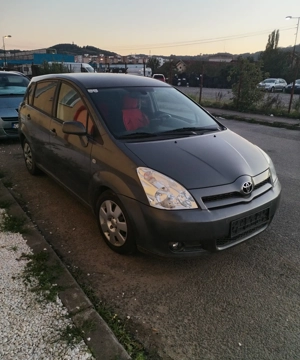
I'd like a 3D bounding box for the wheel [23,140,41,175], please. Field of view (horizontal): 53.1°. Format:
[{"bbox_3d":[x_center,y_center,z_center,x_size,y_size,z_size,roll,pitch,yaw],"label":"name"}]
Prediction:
[{"bbox_3d":[-1.909,-0.405,4.959,0.210,0.632,0.632,-12,24,-35],"label":"wheel"}]

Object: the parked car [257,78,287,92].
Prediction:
[{"bbox_3d":[14.800,-11.400,36.300,1.770,1.500,4.250,19,26,40],"label":"parked car"}]

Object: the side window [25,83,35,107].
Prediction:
[{"bbox_3d":[-1.891,-1.342,4.711,0.090,0.360,0.440,0,16,-38],"label":"side window"}]

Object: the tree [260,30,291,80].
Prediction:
[{"bbox_3d":[19.919,-18.984,47.699,4.000,8.580,4.200,9,20,19],"label":"tree"}]

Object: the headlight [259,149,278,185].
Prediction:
[{"bbox_3d":[1.198,-0.160,3.129,0.330,0.290,0.460,-12,24,-35],"label":"headlight"}]

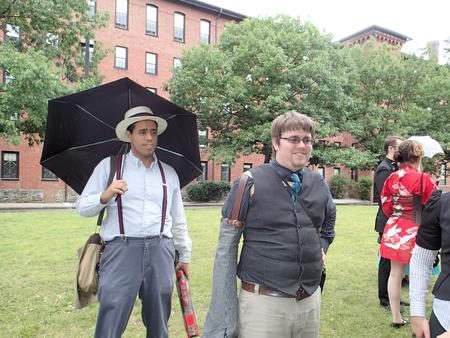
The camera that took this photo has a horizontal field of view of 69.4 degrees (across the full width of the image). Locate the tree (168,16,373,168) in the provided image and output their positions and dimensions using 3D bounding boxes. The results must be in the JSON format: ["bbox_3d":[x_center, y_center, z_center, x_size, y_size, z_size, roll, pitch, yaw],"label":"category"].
[{"bbox_3d":[3.200,-4.500,23.500,14.200,13.300,13.000,0,-2,0],"label":"tree"}]

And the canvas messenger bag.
[{"bbox_3d":[-0.660,0.345,1.790,0.240,0.820,0.340,1,-3,-25],"label":"canvas messenger bag"}]

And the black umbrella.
[{"bbox_3d":[-0.570,-0.044,1.860,0.940,0.930,0.570,0,39,-10],"label":"black umbrella"}]

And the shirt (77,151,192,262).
[{"bbox_3d":[-0.487,0.205,1.770,0.570,0.610,0.360,2,-3,-28],"label":"shirt"}]

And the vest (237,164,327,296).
[{"bbox_3d":[0.258,0.284,1.500,0.430,0.600,0.320,1,-3,-25],"label":"vest"}]

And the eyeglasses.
[{"bbox_3d":[0.315,-0.127,1.475,0.145,0.042,0.140,1,-3,-22],"label":"eyeglasses"}]

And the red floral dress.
[{"bbox_3d":[1.740,0.425,3.050,0.360,0.910,0.480,3,-3,-45],"label":"red floral dress"}]

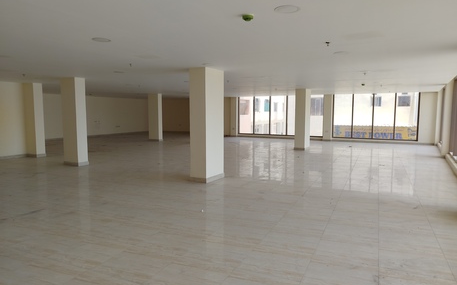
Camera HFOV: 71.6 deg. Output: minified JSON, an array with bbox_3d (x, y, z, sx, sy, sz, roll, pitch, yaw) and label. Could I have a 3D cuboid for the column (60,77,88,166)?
[{"bbox_3d":[-4.186,-0.549,8.632,0.636,2.343,0.292,3,6,30],"label":"column"}]

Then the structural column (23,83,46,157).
[{"bbox_3d":[-6.244,-0.704,10.205,0.629,2.343,0.274,3,6,30],"label":"structural column"}]

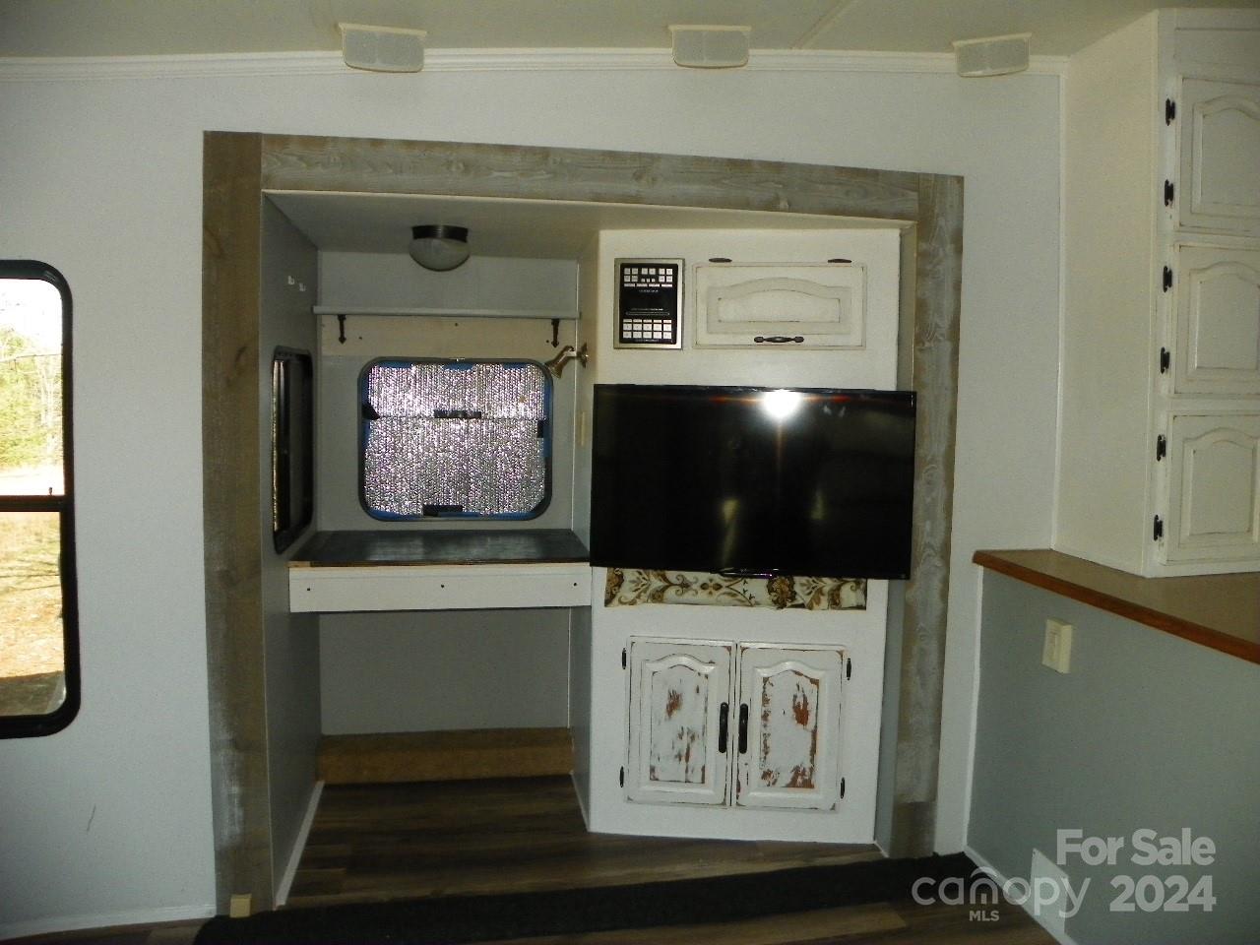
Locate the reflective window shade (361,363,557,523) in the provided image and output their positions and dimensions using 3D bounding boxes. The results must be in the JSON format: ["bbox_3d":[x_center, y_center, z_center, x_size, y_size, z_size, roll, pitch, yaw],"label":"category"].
[{"bbox_3d":[-0.577,-0.109,3.164,0.636,0.545,0.050,0,3,-10],"label":"reflective window shade"}]

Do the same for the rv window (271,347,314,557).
[{"bbox_3d":[-0.946,-0.074,2.650,0.045,0.537,0.643,0,3,-10],"label":"rv window"}]

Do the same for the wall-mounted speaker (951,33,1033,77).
[{"bbox_3d":[0.935,-1.070,2.458,0.188,0.082,0.090,-2,4,14],"label":"wall-mounted speaker"}]

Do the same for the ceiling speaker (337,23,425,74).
[{"bbox_3d":[-0.573,-0.963,2.181,0.192,0.086,0.090,-5,4,-25],"label":"ceiling speaker"}]

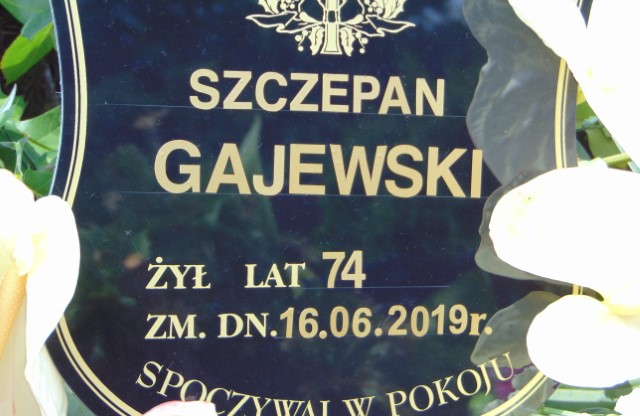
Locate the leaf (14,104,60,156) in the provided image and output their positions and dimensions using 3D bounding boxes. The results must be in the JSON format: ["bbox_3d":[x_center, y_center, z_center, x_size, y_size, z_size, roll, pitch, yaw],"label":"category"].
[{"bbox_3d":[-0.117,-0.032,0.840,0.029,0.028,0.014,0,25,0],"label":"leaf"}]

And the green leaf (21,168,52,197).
[{"bbox_3d":[-0.118,-0.010,0.840,0.020,0.018,0.010,0,25,0],"label":"green leaf"}]

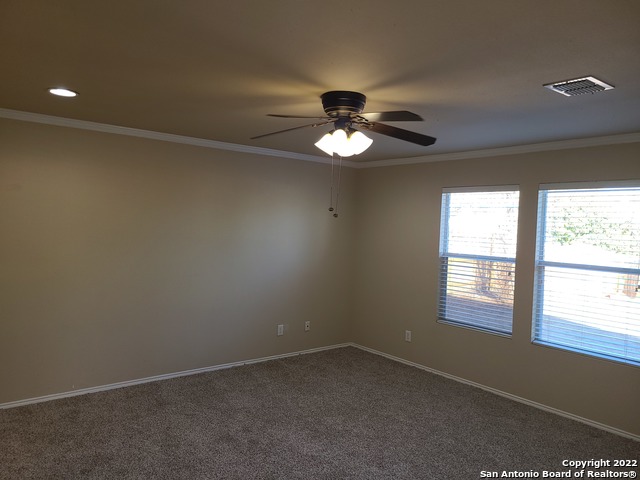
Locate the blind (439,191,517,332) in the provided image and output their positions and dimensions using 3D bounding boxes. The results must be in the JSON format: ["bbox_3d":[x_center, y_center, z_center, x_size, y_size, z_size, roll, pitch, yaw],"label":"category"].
[{"bbox_3d":[1.623,0.184,4.967,0.090,1.470,0.890,1,3,-39],"label":"blind"}]

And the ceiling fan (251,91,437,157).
[{"bbox_3d":[0.145,-0.729,3.141,1.290,0.390,1.270,2,2,2],"label":"ceiling fan"}]

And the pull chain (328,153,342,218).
[{"bbox_3d":[0.100,-0.359,3.114,0.085,0.450,0.050,2,2,0],"label":"pull chain"}]

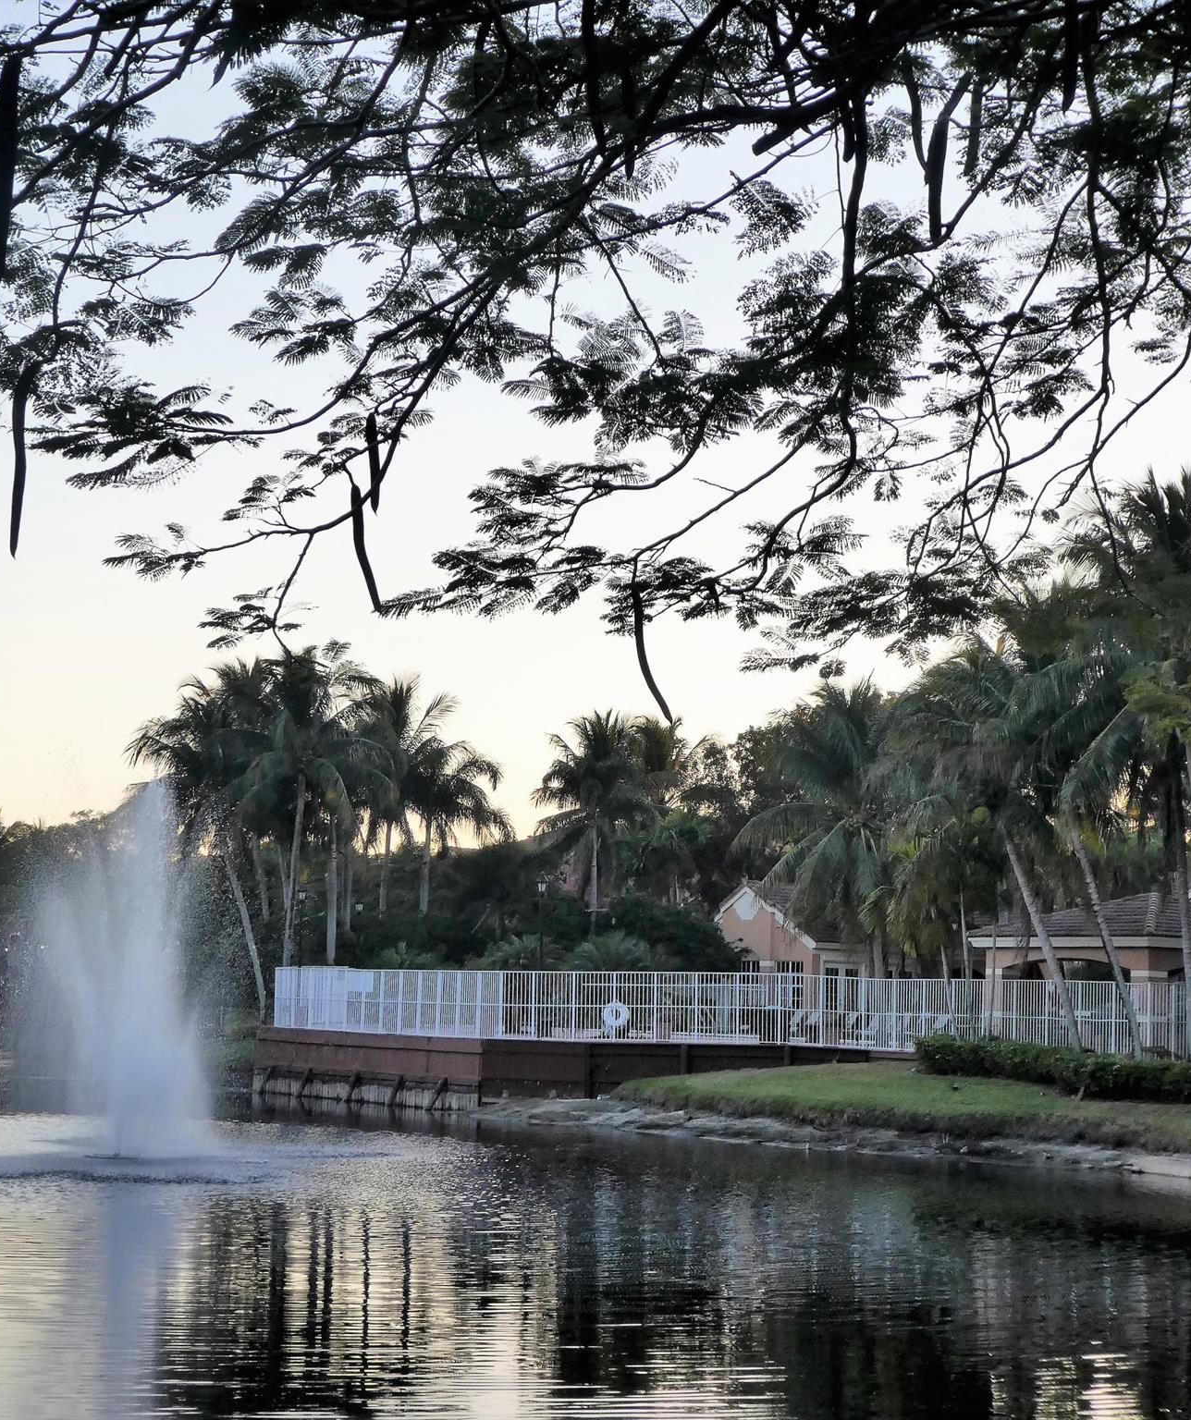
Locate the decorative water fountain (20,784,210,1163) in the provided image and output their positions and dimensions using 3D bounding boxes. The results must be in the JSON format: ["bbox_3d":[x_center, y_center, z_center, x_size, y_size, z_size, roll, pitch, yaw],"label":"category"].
[{"bbox_3d":[-7.929,4.317,45.319,3.100,6.180,3.000,3,-6,-10],"label":"decorative water fountain"}]

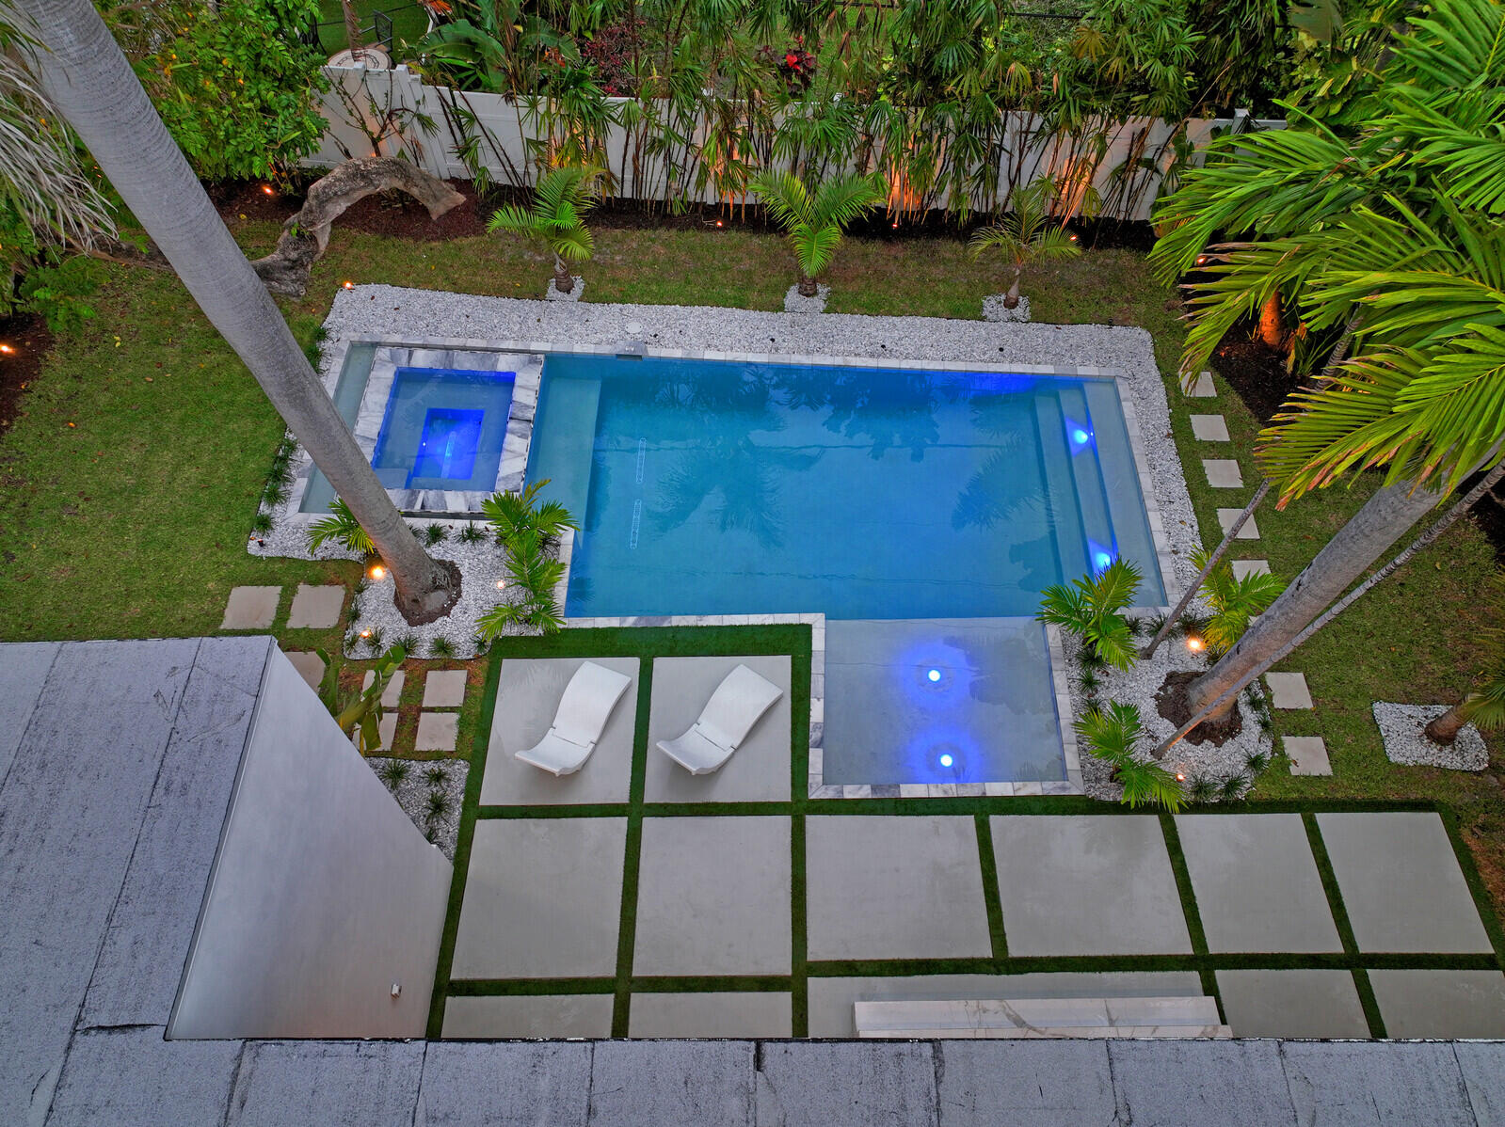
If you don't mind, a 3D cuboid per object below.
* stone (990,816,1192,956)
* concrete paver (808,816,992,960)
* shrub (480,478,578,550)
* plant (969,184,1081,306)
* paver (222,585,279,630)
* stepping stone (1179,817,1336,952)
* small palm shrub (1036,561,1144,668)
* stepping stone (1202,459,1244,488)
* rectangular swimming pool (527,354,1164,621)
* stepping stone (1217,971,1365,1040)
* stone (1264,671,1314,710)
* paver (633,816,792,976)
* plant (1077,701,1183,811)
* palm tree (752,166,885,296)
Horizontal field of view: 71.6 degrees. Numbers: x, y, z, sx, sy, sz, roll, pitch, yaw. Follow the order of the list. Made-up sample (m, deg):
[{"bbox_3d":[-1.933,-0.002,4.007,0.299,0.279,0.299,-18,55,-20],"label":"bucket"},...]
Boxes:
[{"bbox_3d":[3.543,3.404,11.067,1.868,0.080,1.478,0,57,0],"label":"stone"},{"bbox_3d":[1.510,3.422,11.069,1.870,0.080,1.514,0,57,0],"label":"concrete paver"},{"bbox_3d":[-2.698,-0.476,12.561,1.200,1.100,1.050,-1,55,2],"label":"shrub"},{"bbox_3d":[3.795,-4.357,14.512,1.500,1.920,1.400,-1,55,2],"label":"plant"},{"bbox_3d":[-6.073,0.554,12.694,0.610,0.050,0.610,-1,55,2],"label":"paver"},{"bbox_3d":[5.337,3.385,11.067,1.379,0.080,1.465,0,57,0],"label":"stepping stone"},{"bbox_3d":[3.709,0.662,11.476,1.150,1.060,1.100,-1,55,2],"label":"small palm shrub"},{"bbox_3d":[6.333,-1.191,14.047,0.460,0.050,0.465,0,57,0],"label":"stepping stone"},{"bbox_3d":[1.022,-0.840,14.119,8.000,1.300,4.400,-1,55,2],"label":"rectangular swimming pool"},{"bbox_3d":[4.980,4.406,9.441,1.273,0.060,1.350,-1,55,2],"label":"stepping stone"},{"bbox_3d":[6.303,1.509,12.274,0.460,0.050,0.460,0,57,0],"label":"stone"},{"bbox_3d":[-0.375,3.328,10.459,1.551,0.060,1.590,-1,55,2],"label":"paver"},{"bbox_3d":[3.781,1.990,10.564,1.150,1.000,1.050,-1,55,2],"label":"plant"},{"bbox_3d":[0.895,-4.648,15.164,1.820,1.930,1.400,0,57,0],"label":"palm tree"}]

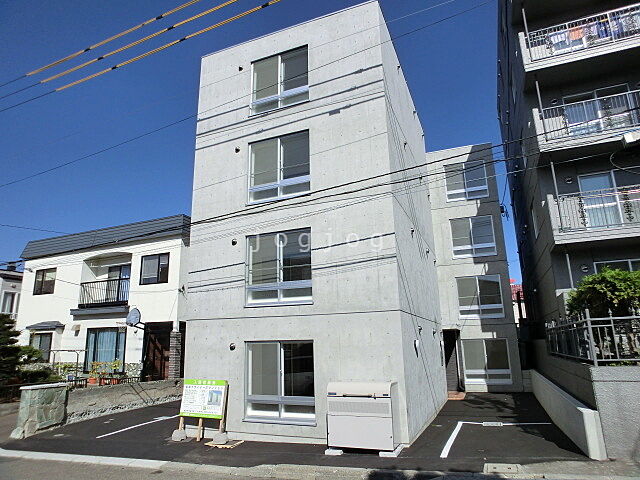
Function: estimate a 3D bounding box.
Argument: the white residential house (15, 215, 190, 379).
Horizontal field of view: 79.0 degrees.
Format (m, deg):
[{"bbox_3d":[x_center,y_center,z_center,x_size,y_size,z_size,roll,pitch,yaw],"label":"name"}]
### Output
[{"bbox_3d":[-8.982,3.699,21.016,10.568,7.014,8.240,-7,-15,22],"label":"white residential house"}]

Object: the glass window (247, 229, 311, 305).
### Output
[{"bbox_3d":[-1.008,0.694,9.669,1.810,1.770,0.150,-6,-15,20],"label":"glass window"}]

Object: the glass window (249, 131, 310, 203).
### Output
[{"bbox_3d":[-1.058,-1.823,9.852,1.773,1.711,0.144,-7,-15,22],"label":"glass window"}]

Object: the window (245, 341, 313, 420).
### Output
[{"bbox_3d":[-0.906,3.117,8.581,1.760,1.717,0.144,-7,-15,22],"label":"window"}]

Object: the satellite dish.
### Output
[{"bbox_3d":[-7.582,3.175,15.827,0.670,0.700,0.300,-7,-15,22],"label":"satellite dish"}]

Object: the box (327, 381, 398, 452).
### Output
[{"bbox_3d":[0.818,3.304,7.354,1.236,1.092,0.556,-7,-15,22],"label":"box"}]

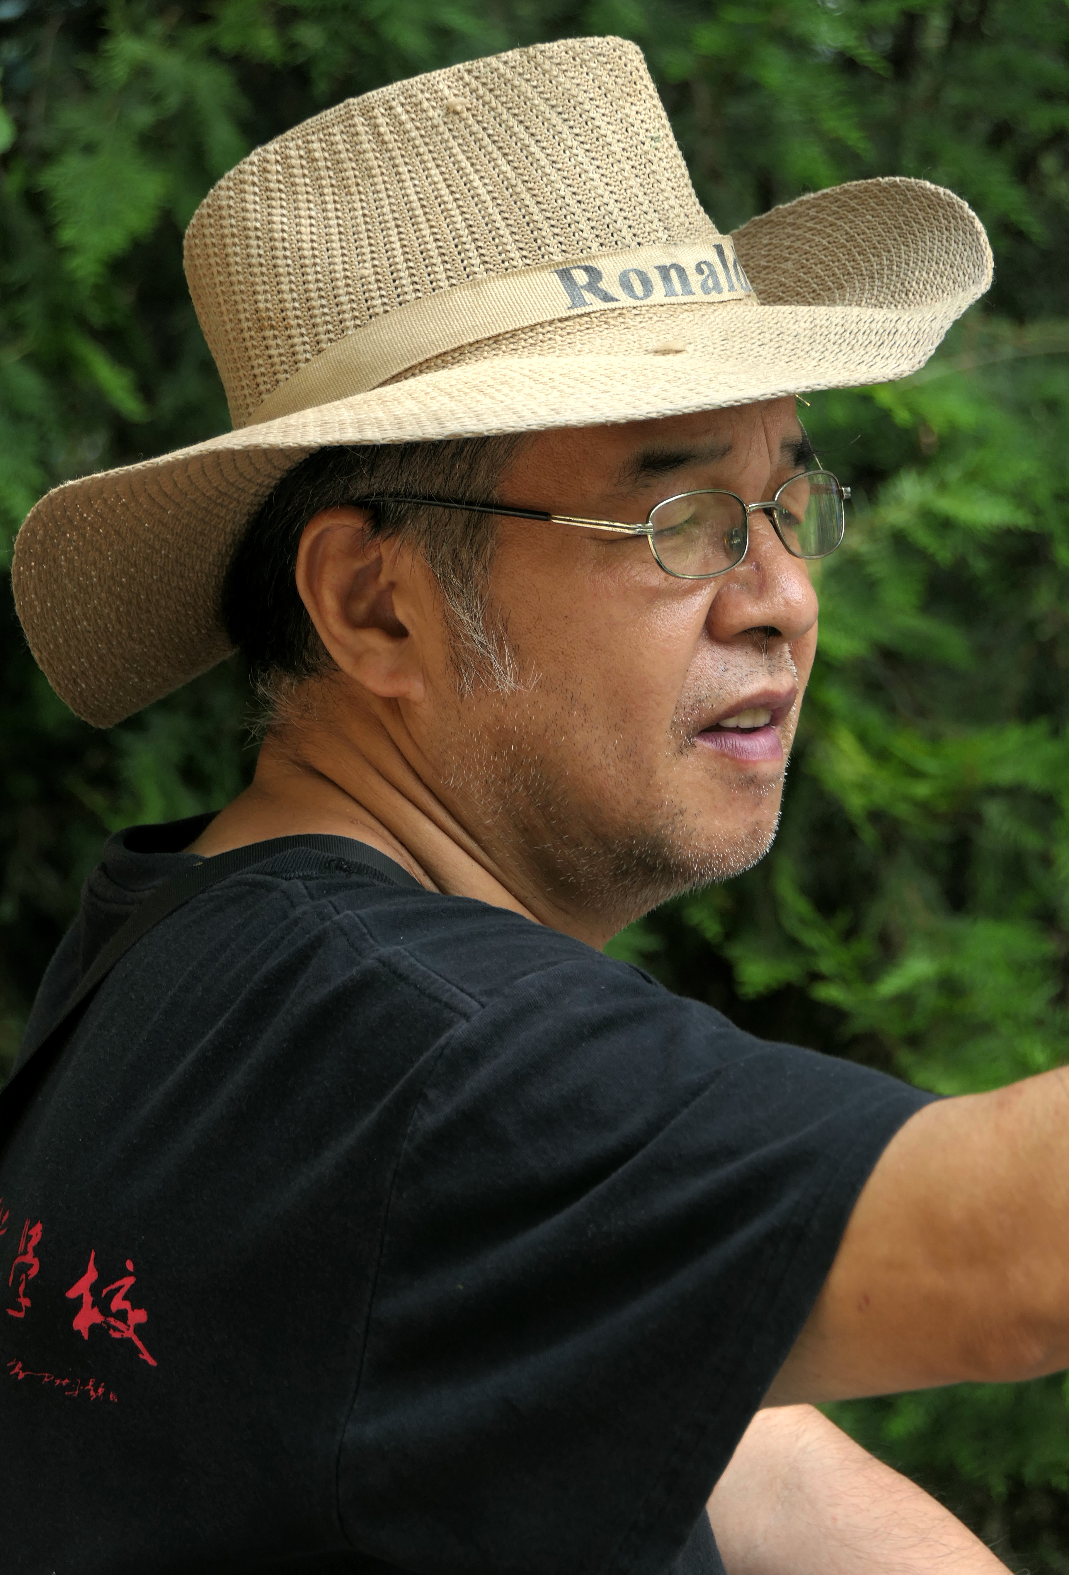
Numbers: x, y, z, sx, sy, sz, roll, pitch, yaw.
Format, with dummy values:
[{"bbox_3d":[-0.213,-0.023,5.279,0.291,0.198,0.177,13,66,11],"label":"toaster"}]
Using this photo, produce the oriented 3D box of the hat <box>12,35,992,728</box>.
[{"bbox_3d":[-0.023,-0.151,2.570,0.350,0.185,0.325,-14,5,35],"label":"hat"}]

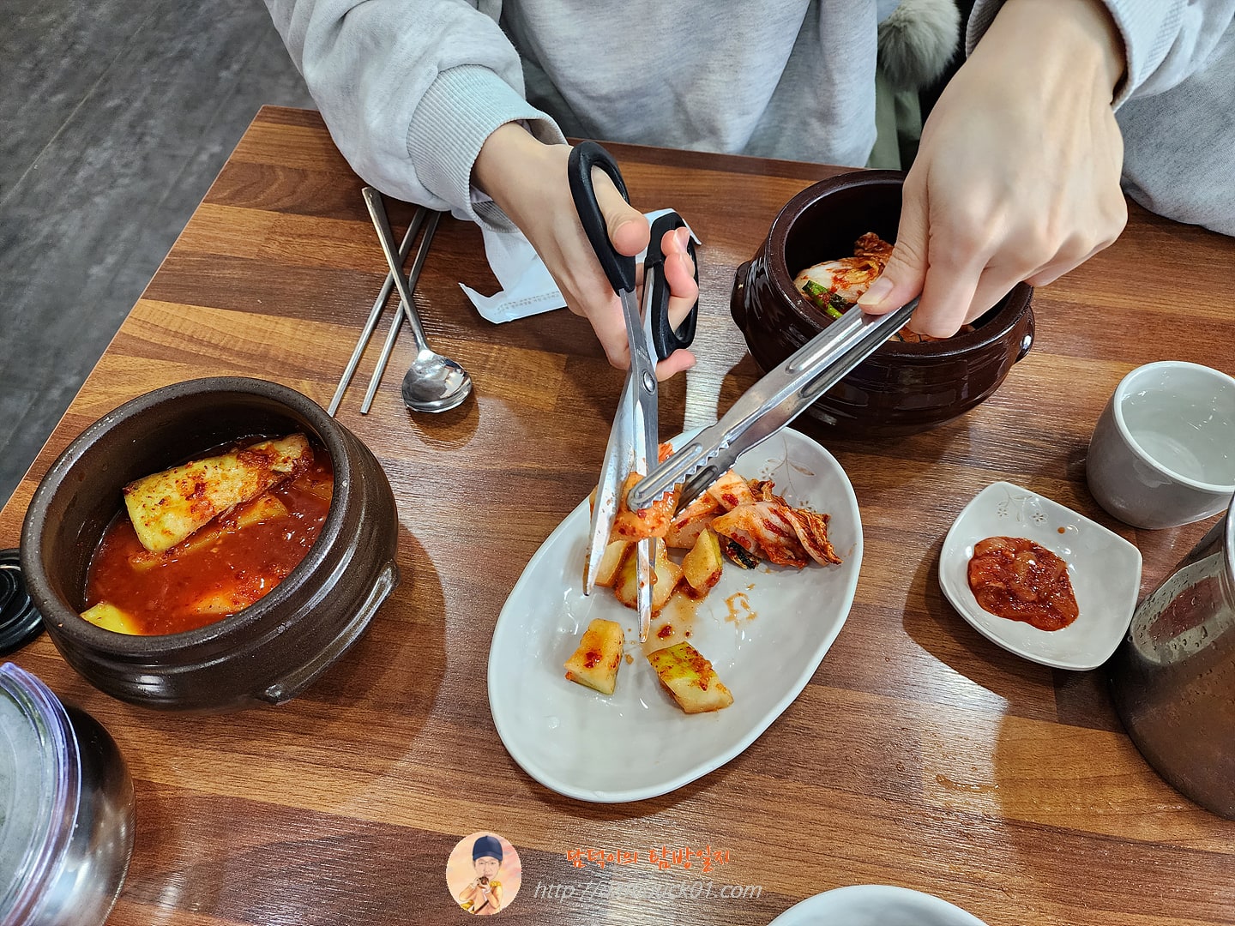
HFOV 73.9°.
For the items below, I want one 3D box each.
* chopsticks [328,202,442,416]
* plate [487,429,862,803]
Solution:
[{"bbox_3d":[-0.141,-0.122,0.540,0.025,0.007,0.222,8,58,5],"label":"chopsticks"},{"bbox_3d":[0.034,0.066,0.410,0.142,0.027,0.224,36,64,20],"label":"plate"}]

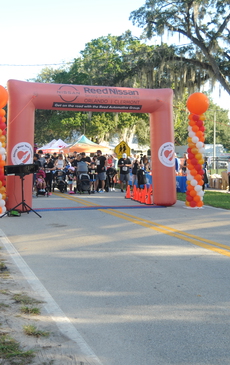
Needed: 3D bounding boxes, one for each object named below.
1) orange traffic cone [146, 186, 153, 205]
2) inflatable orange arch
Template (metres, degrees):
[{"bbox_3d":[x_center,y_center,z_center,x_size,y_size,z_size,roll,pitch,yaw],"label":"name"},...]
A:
[{"bbox_3d":[1.145,0.444,16.663,0.270,0.550,0.270,-1,3,-18],"label":"orange traffic cone"},{"bbox_3d":[-0.565,-1.091,15.327,5.410,3.725,0.800,-1,3,-18],"label":"inflatable orange arch"}]

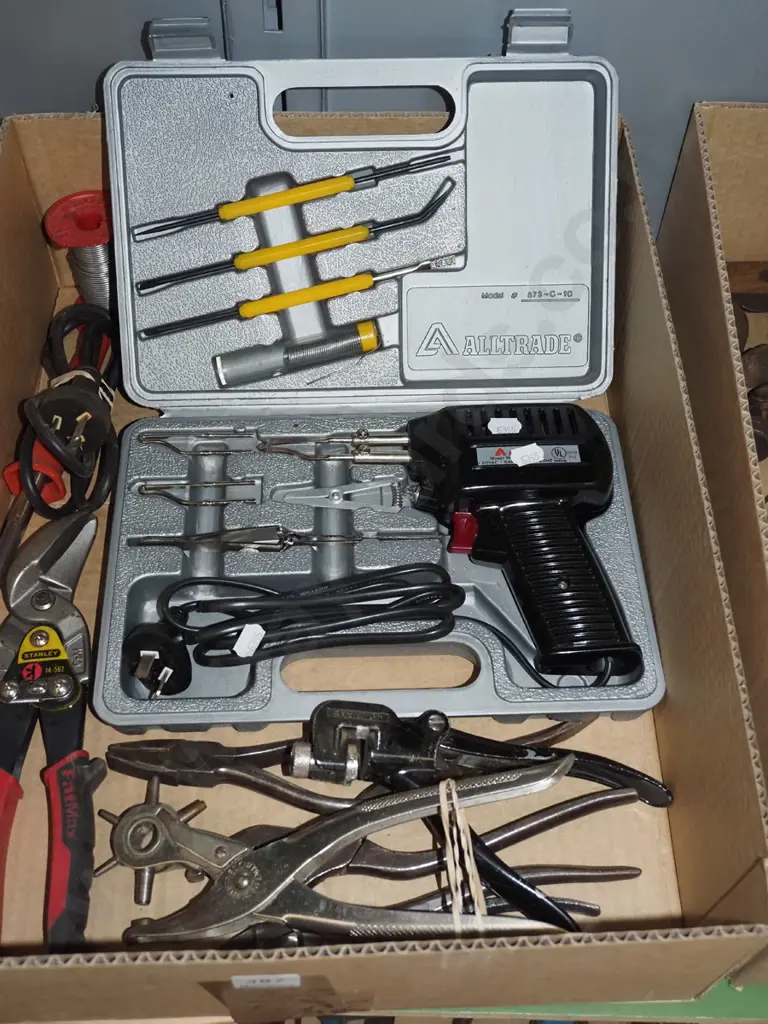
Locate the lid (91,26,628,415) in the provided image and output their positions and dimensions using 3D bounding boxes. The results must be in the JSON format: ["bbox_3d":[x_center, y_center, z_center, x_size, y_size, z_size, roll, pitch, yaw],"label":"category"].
[{"bbox_3d":[-0.010,-0.158,0.621,0.273,0.205,0.034,-1,12,-2],"label":"lid"}]

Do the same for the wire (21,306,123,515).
[{"bbox_3d":[-0.184,-0.069,0.668,0.064,0.057,0.147,-1,56,-3],"label":"wire"}]

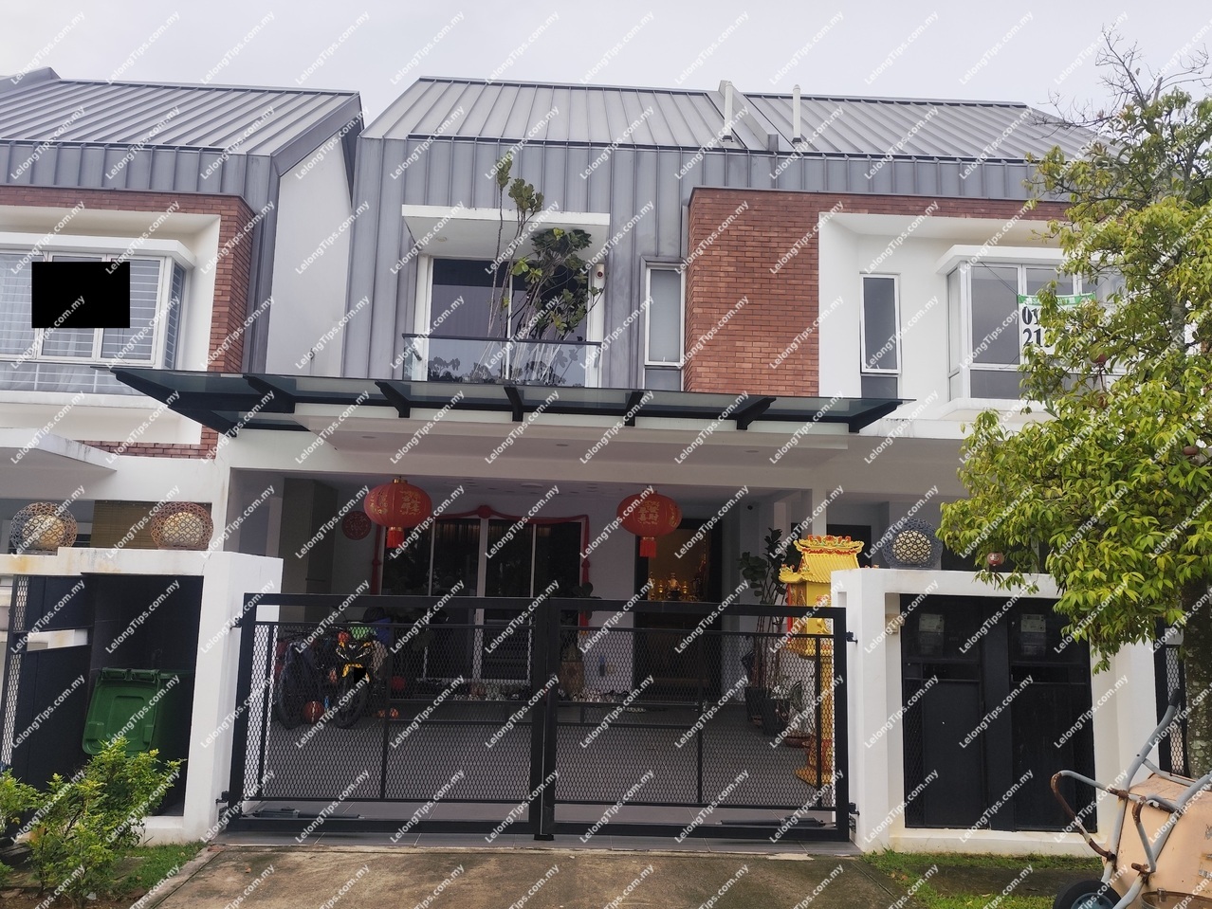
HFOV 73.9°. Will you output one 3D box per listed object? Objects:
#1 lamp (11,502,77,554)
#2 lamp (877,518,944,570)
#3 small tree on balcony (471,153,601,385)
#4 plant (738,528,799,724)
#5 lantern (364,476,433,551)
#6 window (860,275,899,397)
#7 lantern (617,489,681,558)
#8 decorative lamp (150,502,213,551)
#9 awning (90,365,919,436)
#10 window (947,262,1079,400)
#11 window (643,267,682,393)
[{"bbox_3d":[-3.745,0.492,5.336,0.380,0.337,0.380,2,-9,-2],"label":"lamp"},{"bbox_3d":[2.107,0.621,5.561,0.410,0.352,0.410,2,-9,-2],"label":"lamp"},{"bbox_3d":[-0.976,-2.562,11.625,1.770,3.470,1.300,2,-9,-2],"label":"small tree on balcony"},{"bbox_3d":[1.953,2.055,9.852,0.750,2.330,0.720,2,-9,-2],"label":"plant"},{"bbox_3d":[-2.343,0.659,9.107,0.760,0.790,0.760,2,-9,-2],"label":"lantern"},{"bbox_3d":[3.994,-1.683,11.718,0.600,1.900,0.120,2,-9,-2],"label":"window"},{"bbox_3d":[0.502,0.796,9.266,0.740,0.770,0.740,2,-9,-2],"label":"lantern"},{"bbox_3d":[-2.849,0.483,5.375,0.390,0.315,0.390,2,-9,-2],"label":"decorative lamp"},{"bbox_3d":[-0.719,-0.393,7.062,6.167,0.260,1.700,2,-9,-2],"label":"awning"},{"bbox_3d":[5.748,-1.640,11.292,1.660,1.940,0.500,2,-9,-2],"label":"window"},{"bbox_3d":[0.825,-1.773,11.421,0.544,1.870,0.120,2,-9,-2],"label":"window"}]

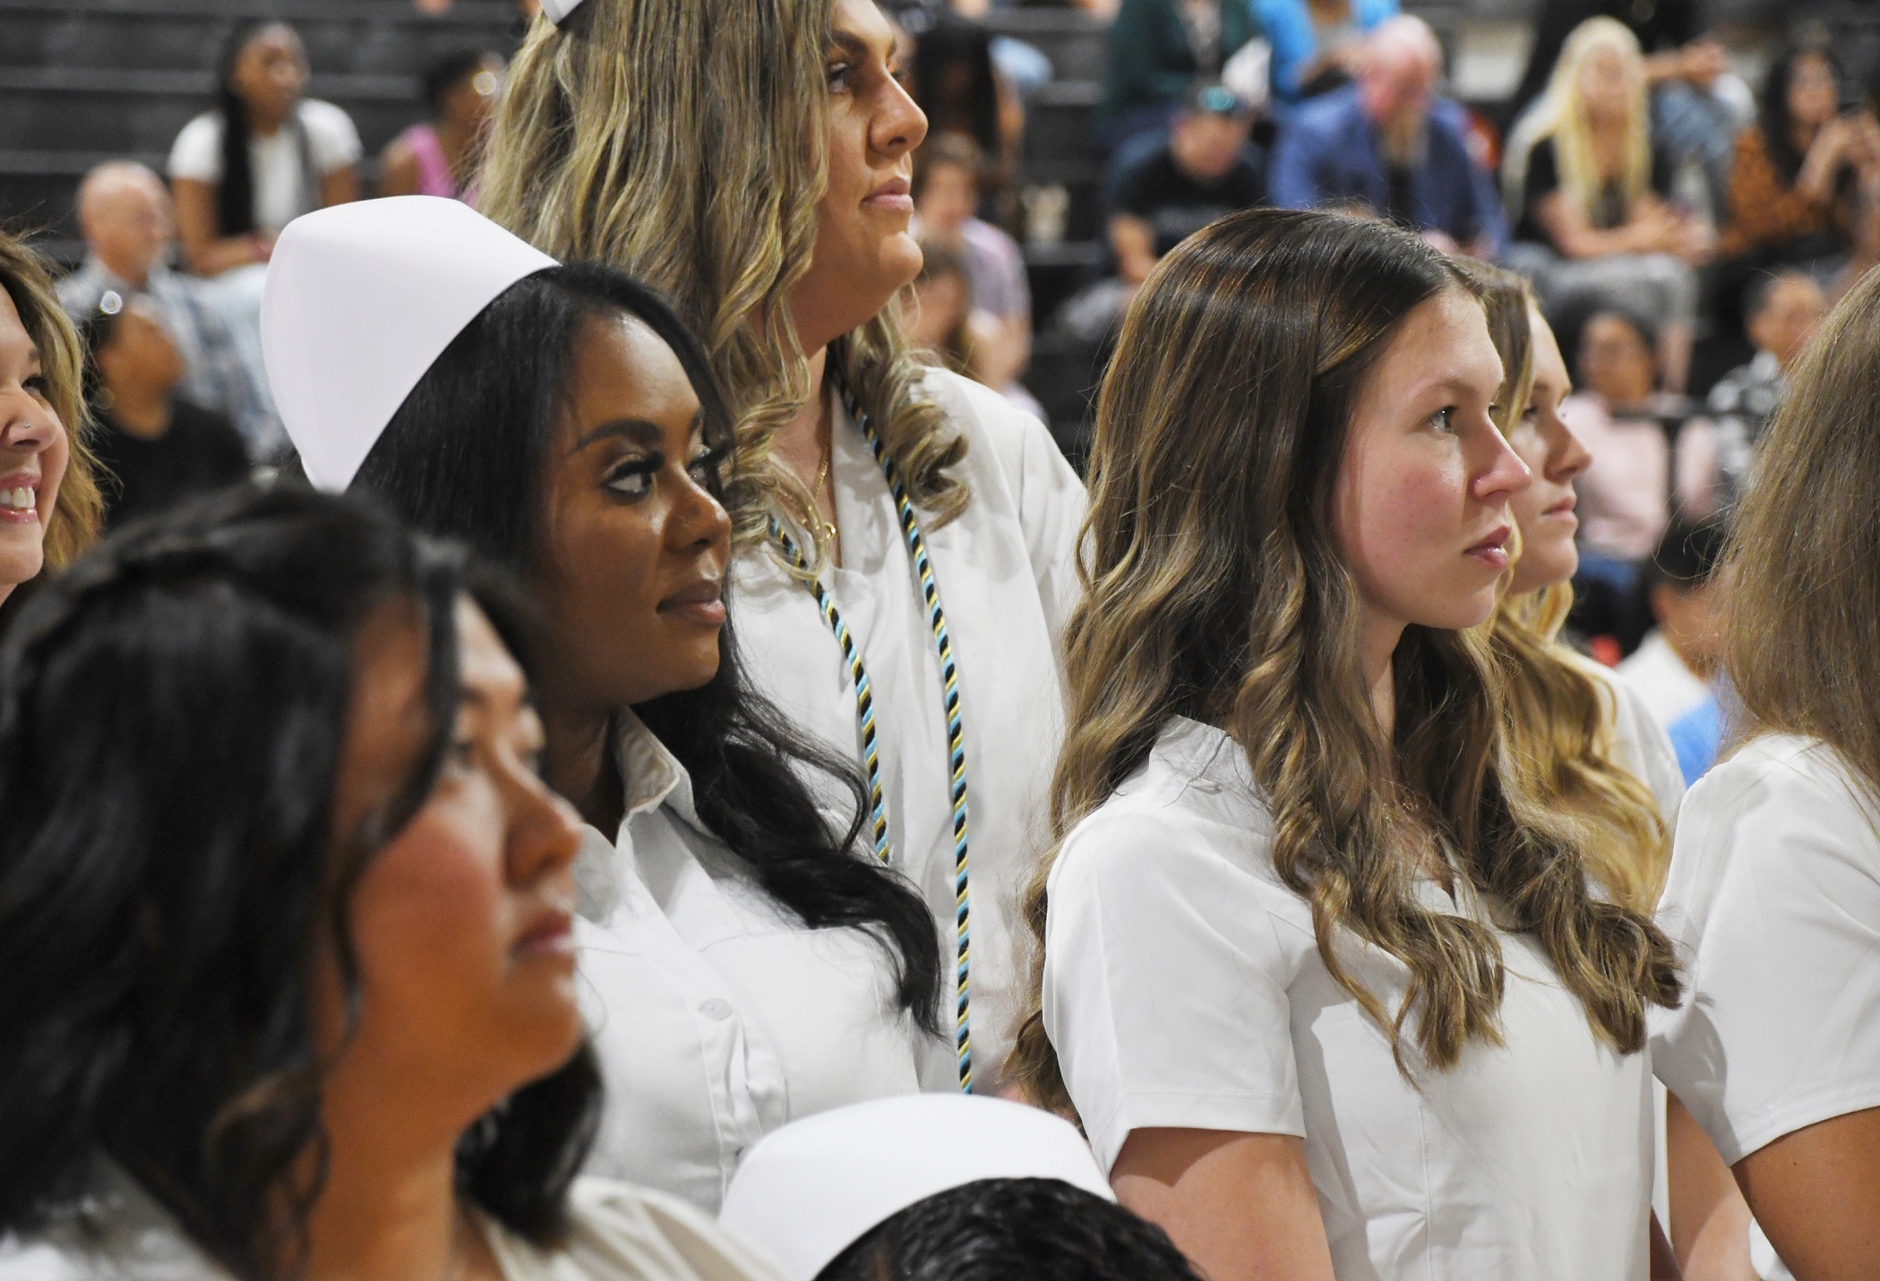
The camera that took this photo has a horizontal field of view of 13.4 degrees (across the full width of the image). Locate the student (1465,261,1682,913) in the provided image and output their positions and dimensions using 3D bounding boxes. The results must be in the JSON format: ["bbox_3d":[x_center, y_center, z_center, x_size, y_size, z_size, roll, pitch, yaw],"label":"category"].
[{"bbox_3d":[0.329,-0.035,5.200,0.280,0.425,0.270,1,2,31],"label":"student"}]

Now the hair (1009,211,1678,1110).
[{"bbox_3d":[0.219,0.011,4.350,0.310,0.490,0.290,1,2,30],"label":"hair"}]

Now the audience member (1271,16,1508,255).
[{"bbox_3d":[0.957,-0.794,17.100,0.560,1.080,0.750,0,2,-6],"label":"audience member"}]

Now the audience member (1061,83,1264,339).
[{"bbox_3d":[0.524,-0.675,17.100,0.540,1.030,0.750,0,2,3],"label":"audience member"}]

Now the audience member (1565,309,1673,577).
[{"bbox_3d":[1.402,-0.154,16.300,0.450,1.050,0.620,0,2,0],"label":"audience member"}]

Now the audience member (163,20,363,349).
[{"bbox_3d":[-1.447,-0.792,17.200,0.480,1.080,0.720,0,2,-12],"label":"audience member"}]

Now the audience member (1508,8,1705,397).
[{"bbox_3d":[1.431,-0.799,17.200,0.500,1.080,0.720,-1,2,-20],"label":"audience member"}]

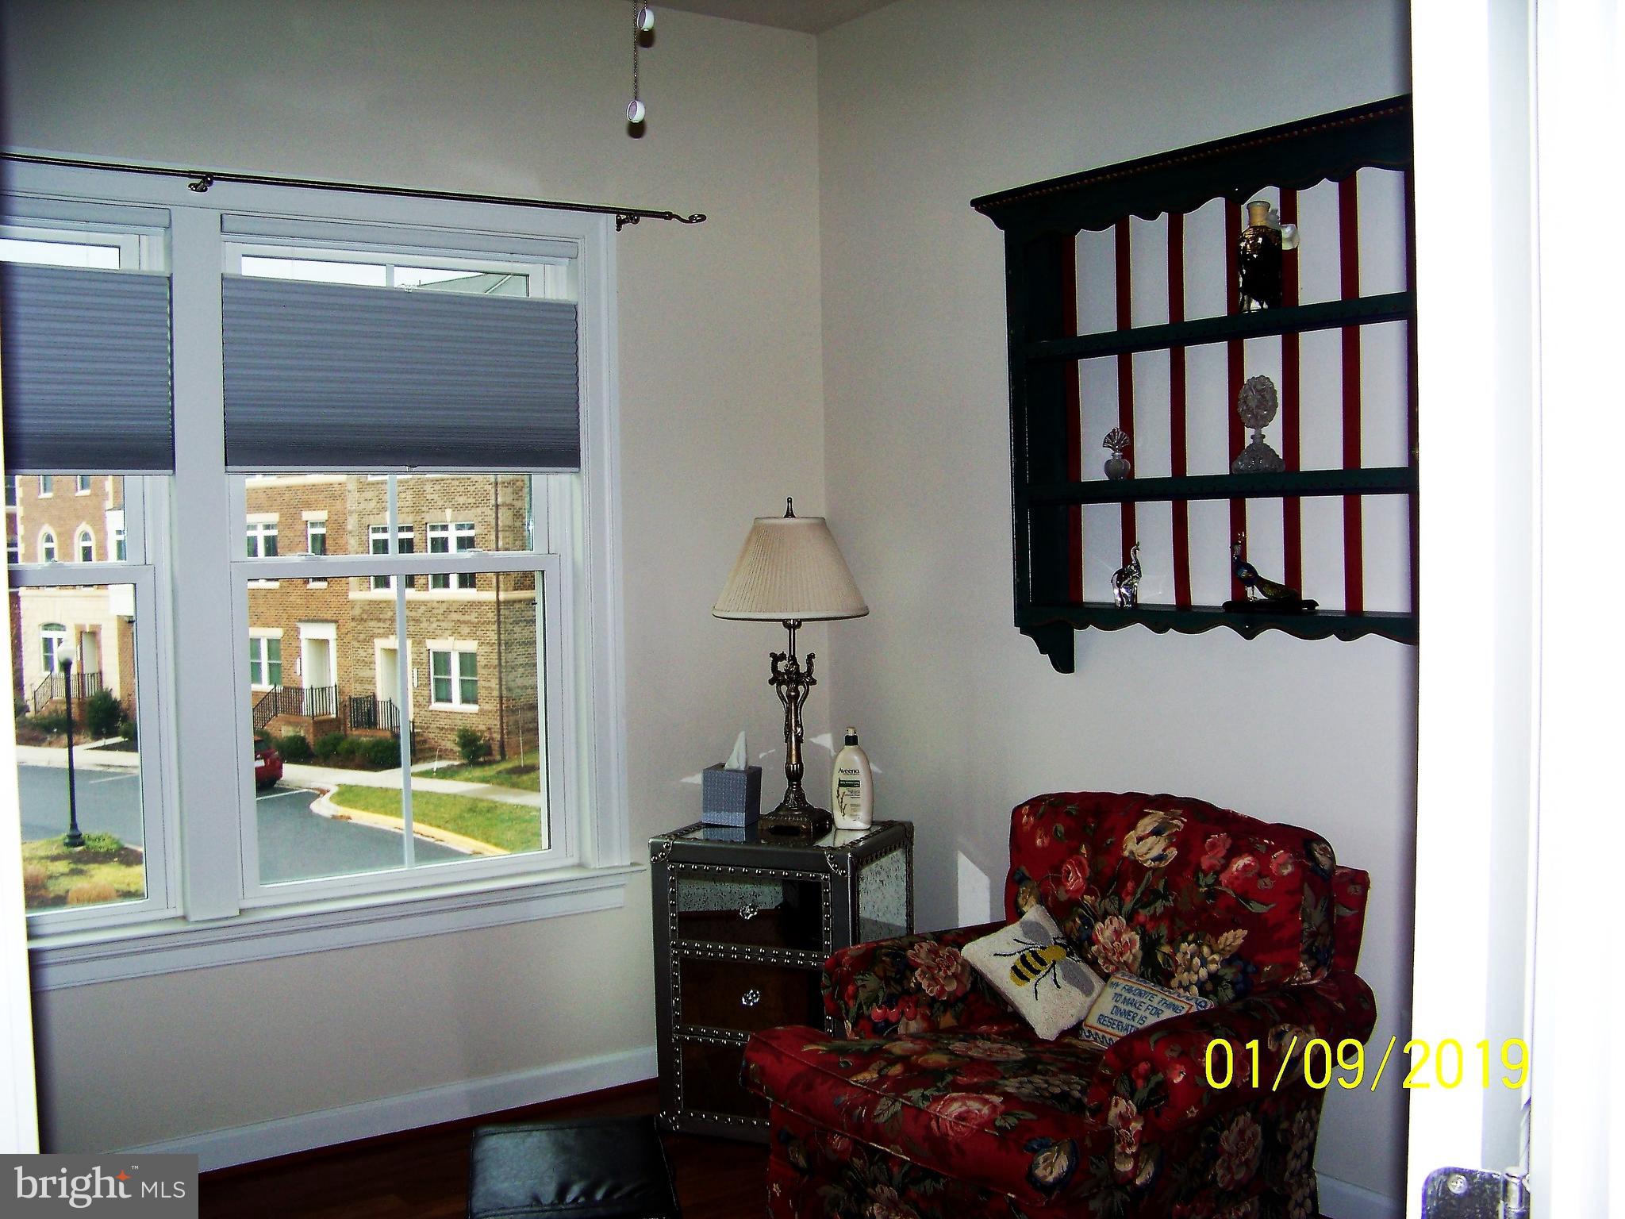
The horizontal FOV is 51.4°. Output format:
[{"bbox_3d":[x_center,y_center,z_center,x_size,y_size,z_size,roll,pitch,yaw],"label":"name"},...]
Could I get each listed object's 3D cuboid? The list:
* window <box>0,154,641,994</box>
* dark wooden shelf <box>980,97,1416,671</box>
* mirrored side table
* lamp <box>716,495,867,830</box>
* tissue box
[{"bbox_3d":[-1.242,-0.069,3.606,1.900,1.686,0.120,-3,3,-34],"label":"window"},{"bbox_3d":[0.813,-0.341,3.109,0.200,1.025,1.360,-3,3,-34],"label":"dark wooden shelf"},{"bbox_3d":[-0.060,0.847,3.901,0.480,0.690,0.390,0,3,24],"label":"mirrored side table"},{"bbox_3d":[-0.051,0.129,3.879,0.360,0.765,0.360,-1,3,0],"label":"lamp"},{"bbox_3d":[-0.192,0.442,4.028,0.115,0.128,0.112,1,3,25],"label":"tissue box"}]

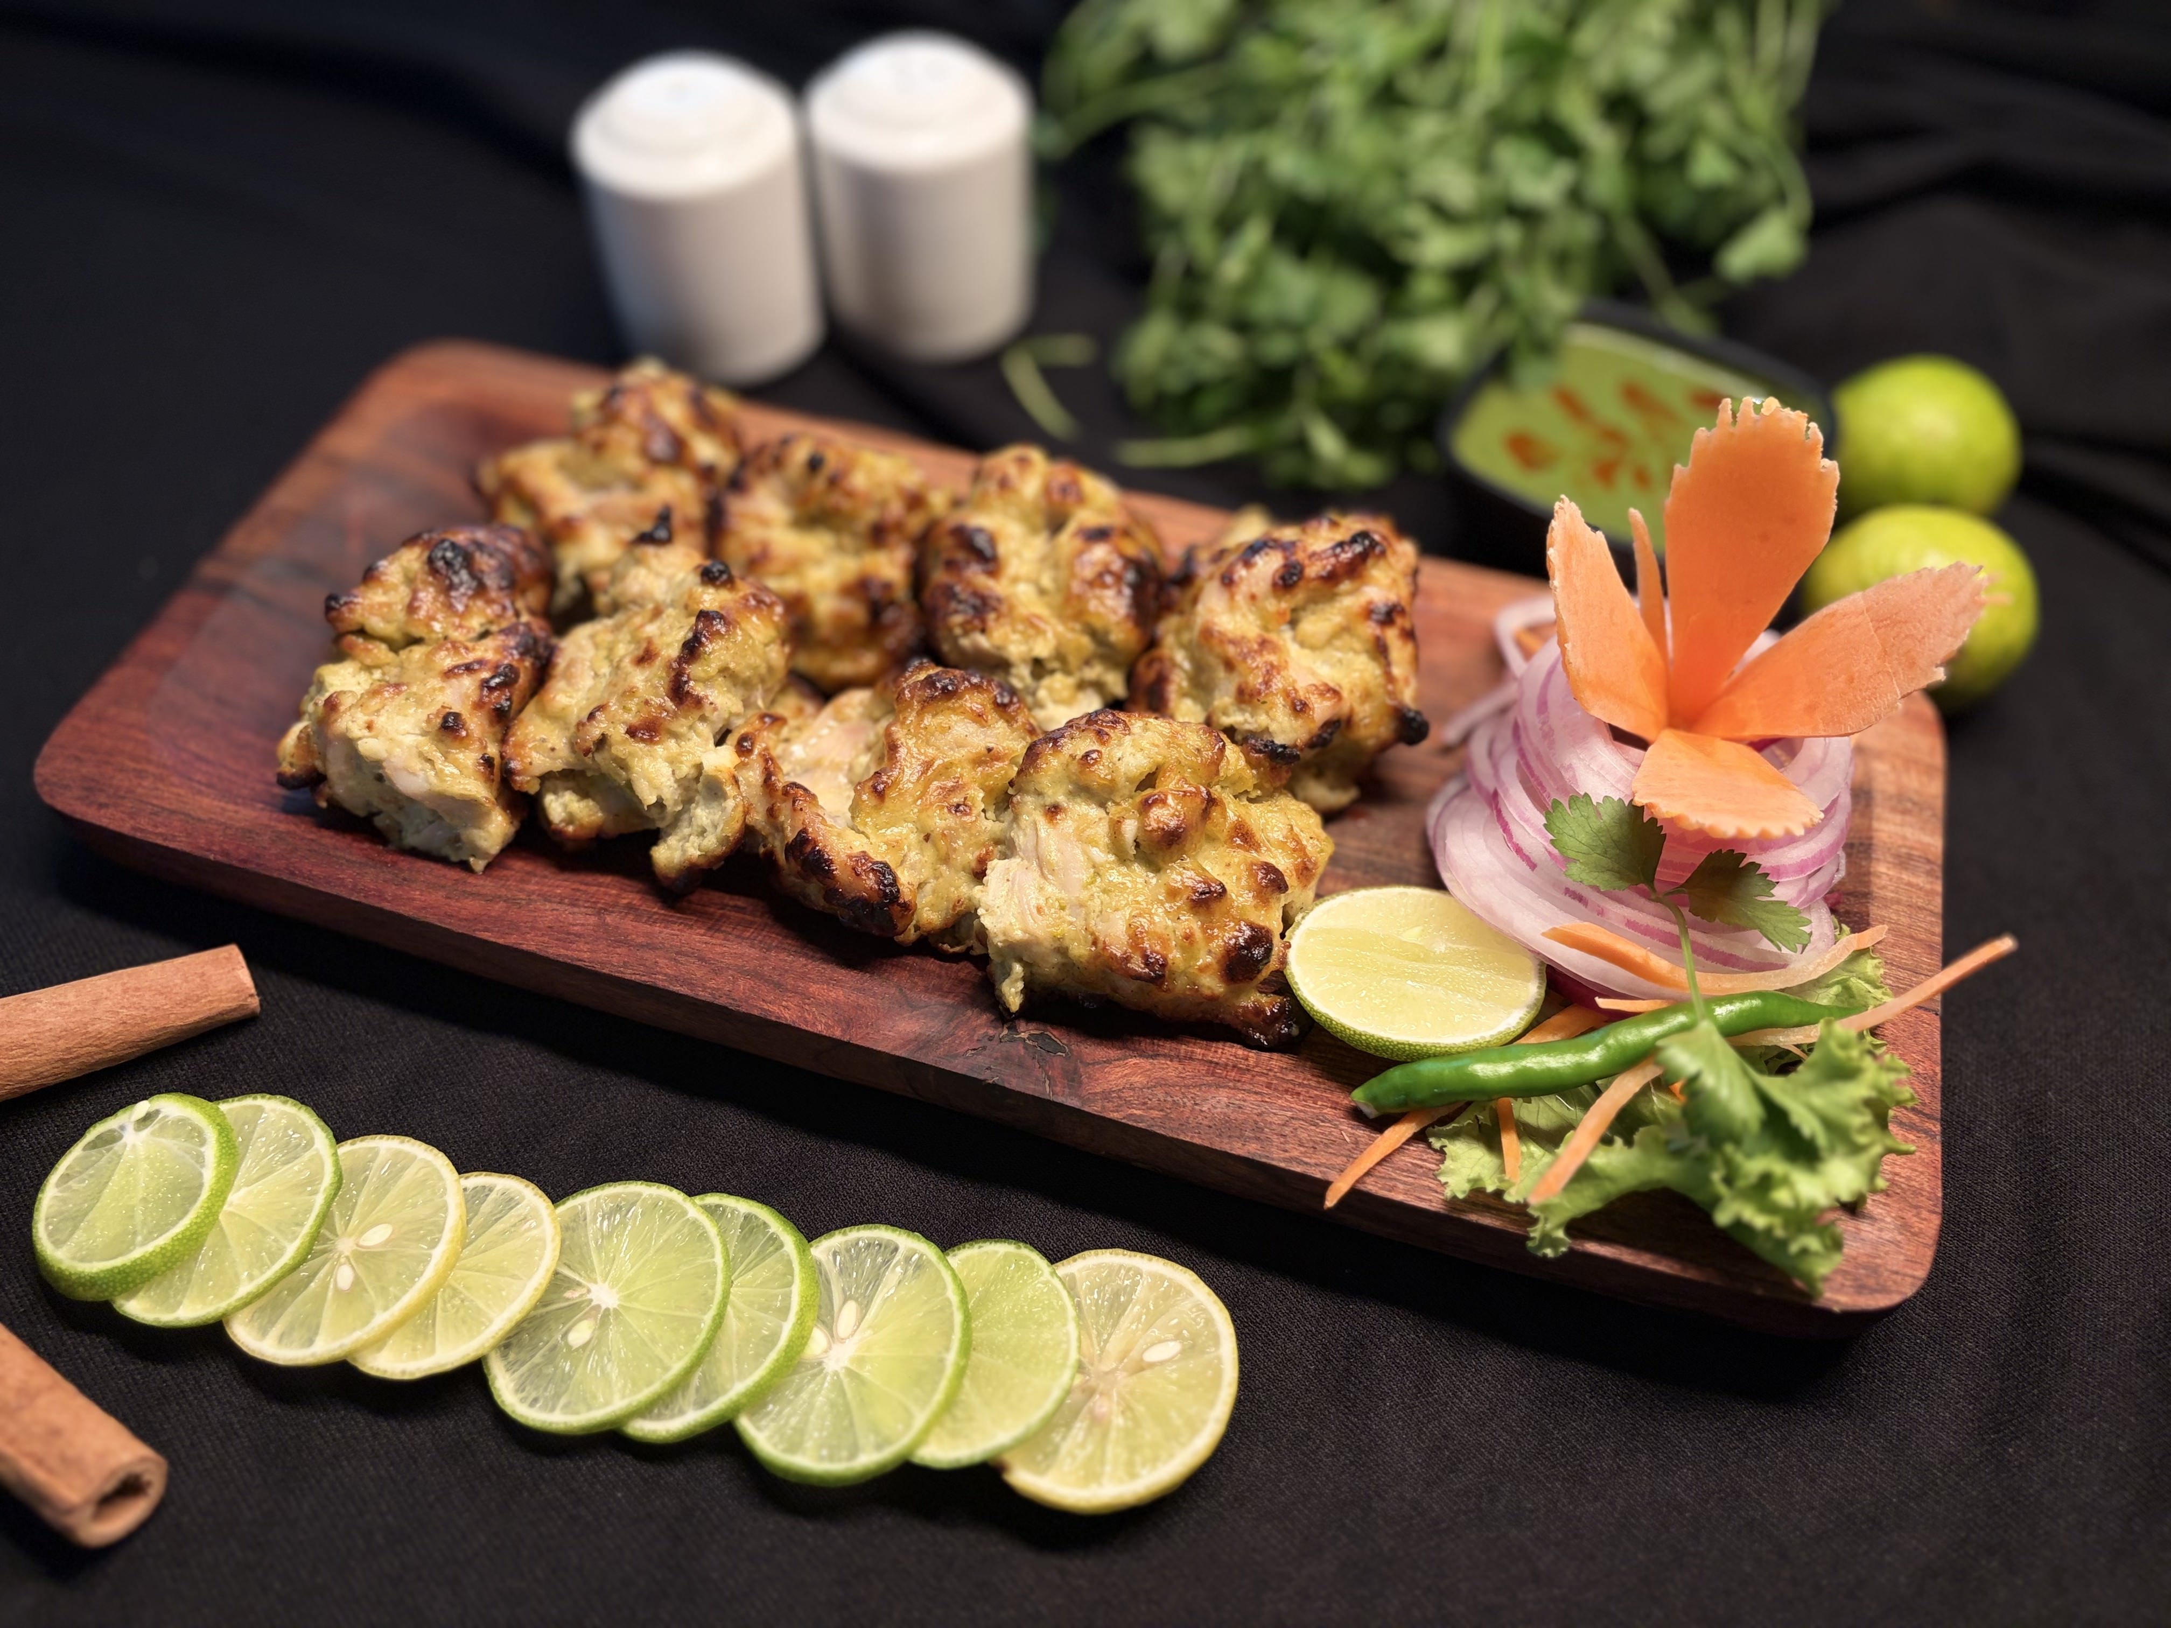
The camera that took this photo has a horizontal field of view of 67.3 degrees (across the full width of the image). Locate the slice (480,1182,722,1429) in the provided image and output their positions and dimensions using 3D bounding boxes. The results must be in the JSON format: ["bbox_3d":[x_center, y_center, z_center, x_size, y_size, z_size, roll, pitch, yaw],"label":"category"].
[{"bbox_3d":[-0.082,0.083,0.278,0.042,0.004,0.042,-2,53,6],"label":"slice"}]

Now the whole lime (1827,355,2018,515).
[{"bbox_3d":[0.193,-0.083,0.383,0.046,0.045,0.046,9,55,5],"label":"whole lime"}]

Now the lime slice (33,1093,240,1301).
[{"bbox_3d":[-0.154,0.061,0.263,0.035,0.005,0.035,-7,53,10],"label":"lime slice"}]

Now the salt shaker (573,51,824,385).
[{"bbox_3d":[-0.091,-0.142,0.386,0.051,0.068,0.051,1,52,0],"label":"salt shaker"}]

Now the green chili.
[{"bbox_3d":[0.090,0.039,0.282,0.089,0.011,0.011,-10,55,0],"label":"green chili"}]

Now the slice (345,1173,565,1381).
[{"bbox_3d":[-0.100,0.071,0.255,0.036,0.003,0.036,-6,44,9],"label":"slice"}]

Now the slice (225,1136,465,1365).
[{"bbox_3d":[-0.117,0.068,0.257,0.039,0.004,0.039,-7,46,11],"label":"slice"}]

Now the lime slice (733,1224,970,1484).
[{"bbox_3d":[-0.040,0.090,0.274,0.042,0.004,0.042,-2,53,6],"label":"lime slice"}]

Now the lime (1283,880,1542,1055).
[{"bbox_3d":[0.055,0.030,0.274,0.043,0.015,0.038,16,40,24],"label":"lime"}]

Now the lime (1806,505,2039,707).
[{"bbox_3d":[0.180,-0.044,0.354,0.047,0.045,0.046,9,55,5],"label":"lime"}]

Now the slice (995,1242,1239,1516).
[{"bbox_3d":[0.003,0.094,0.274,0.043,0.004,0.043,1,54,2],"label":"slice"}]

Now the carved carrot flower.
[{"bbox_3d":[0.113,-0.028,0.279,0.071,0.050,0.070,1,52,0],"label":"carved carrot flower"}]

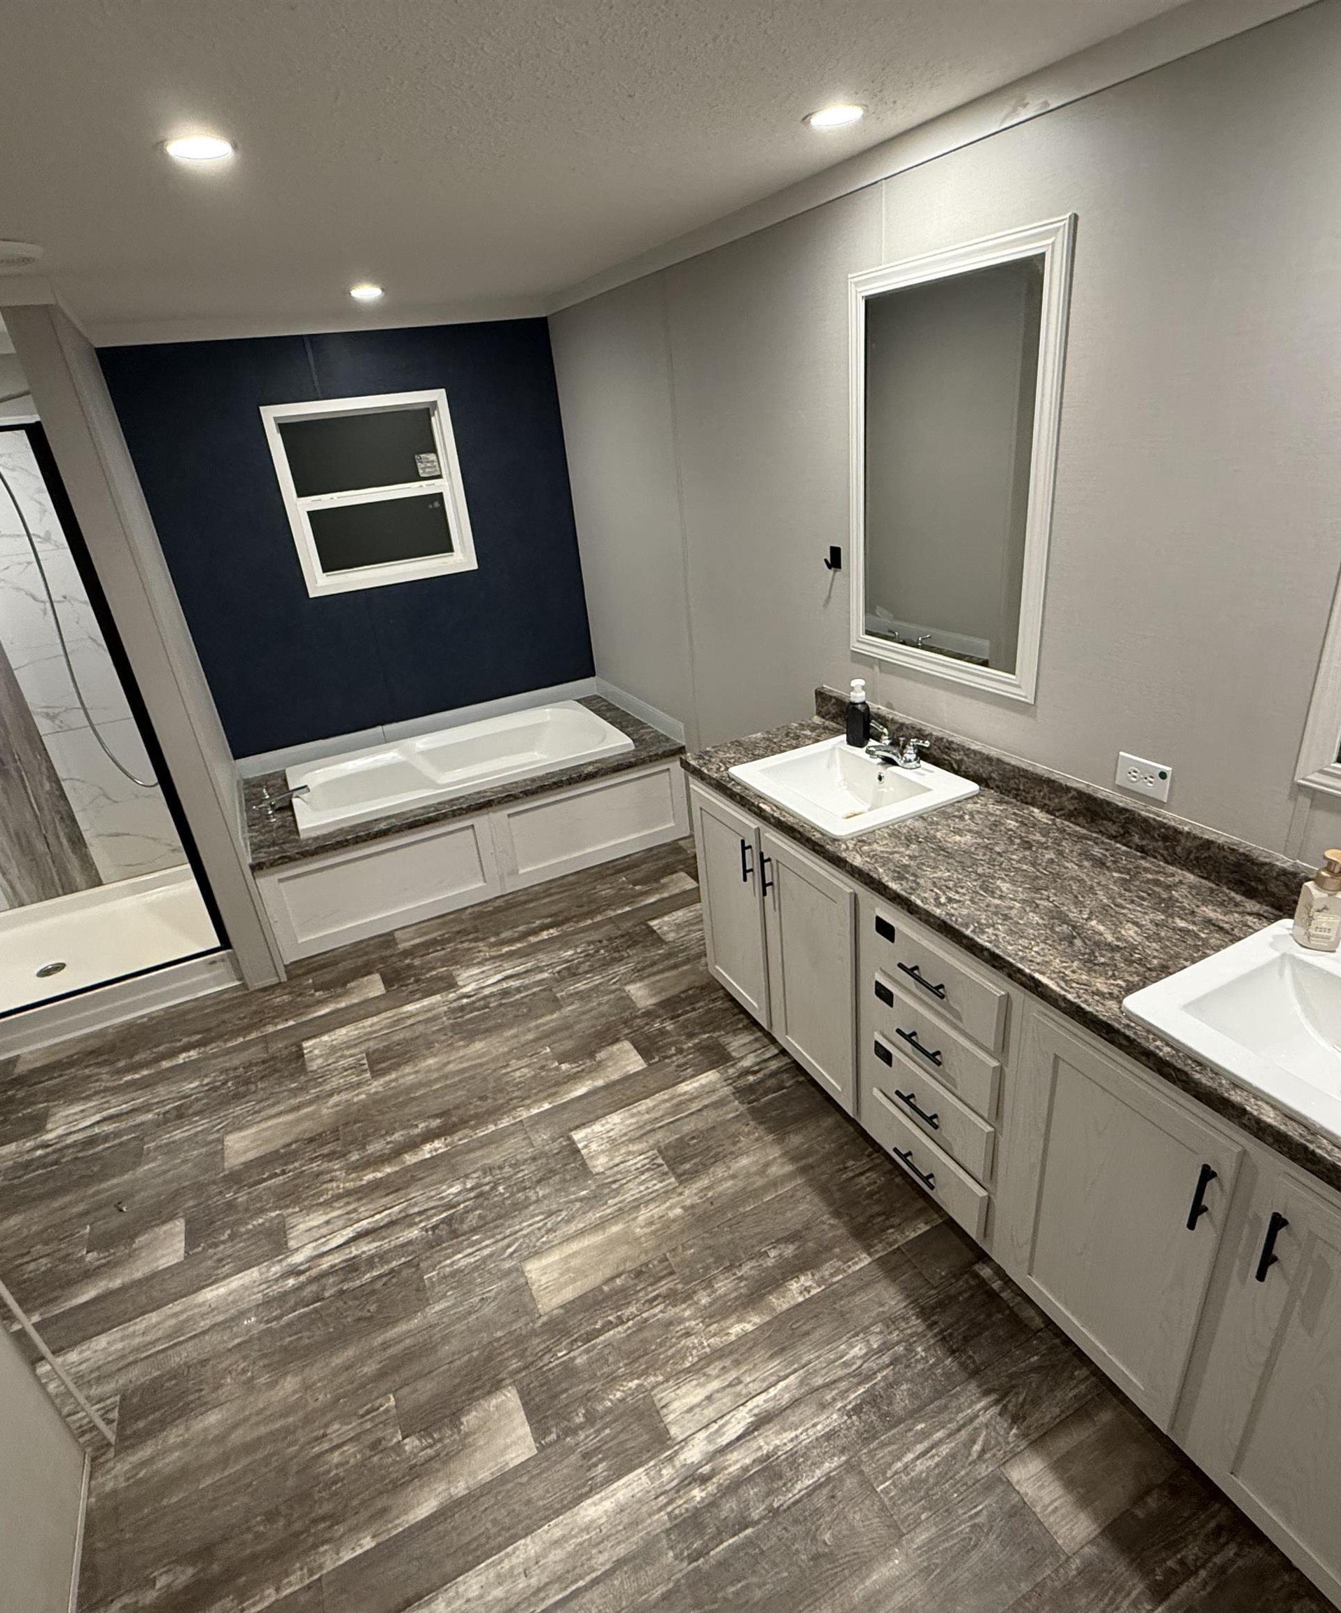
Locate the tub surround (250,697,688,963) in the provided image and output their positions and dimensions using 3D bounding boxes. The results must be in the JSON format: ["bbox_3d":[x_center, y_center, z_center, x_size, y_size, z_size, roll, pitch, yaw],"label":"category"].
[{"bbox_3d":[-0.996,-0.001,4.253,1.876,0.467,1.113,-17,27,-21],"label":"tub surround"}]

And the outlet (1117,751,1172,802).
[{"bbox_3d":[1.023,-0.062,1.876,0.011,0.080,0.123,-17,27,-21],"label":"outlet"}]

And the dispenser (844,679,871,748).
[{"bbox_3d":[0.557,-0.279,2.579,0.062,0.185,0.062,8,28,29],"label":"dispenser"}]

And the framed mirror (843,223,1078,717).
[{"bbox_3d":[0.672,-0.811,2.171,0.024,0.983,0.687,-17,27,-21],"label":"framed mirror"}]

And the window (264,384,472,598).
[{"bbox_3d":[-1.386,-1.480,4.118,0.816,0.825,0.049,-17,27,-21],"label":"window"}]

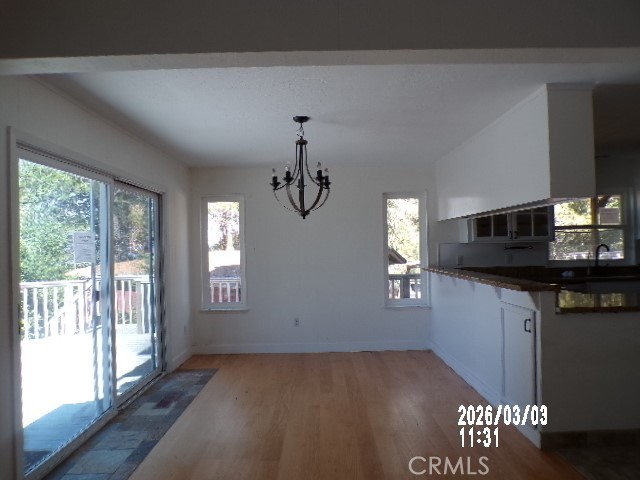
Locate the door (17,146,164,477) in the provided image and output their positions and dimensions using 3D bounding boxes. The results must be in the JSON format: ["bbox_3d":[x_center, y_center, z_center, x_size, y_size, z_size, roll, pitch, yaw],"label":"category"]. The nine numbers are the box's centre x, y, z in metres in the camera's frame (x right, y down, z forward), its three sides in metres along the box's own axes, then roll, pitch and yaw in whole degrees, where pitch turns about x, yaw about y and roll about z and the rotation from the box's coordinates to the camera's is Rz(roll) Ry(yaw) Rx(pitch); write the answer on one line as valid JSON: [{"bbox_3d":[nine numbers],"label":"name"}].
[{"bbox_3d":[-1.709,0.462,3.678,0.130,1.980,2.440,-1,-1,-1],"label":"door"}]

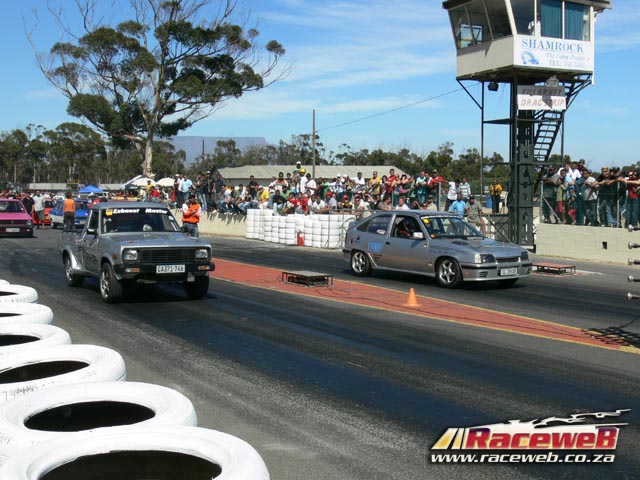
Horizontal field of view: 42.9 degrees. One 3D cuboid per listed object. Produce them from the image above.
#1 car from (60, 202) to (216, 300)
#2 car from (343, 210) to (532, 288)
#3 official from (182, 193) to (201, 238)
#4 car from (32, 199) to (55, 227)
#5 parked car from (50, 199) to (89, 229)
[{"bbox_3d":[-3.044,0.129,13.131,1.490,1.410,3.890,-1,3,-29],"label":"car"},{"bbox_3d":[2.263,0.114,16.290,1.680,1.380,4.000,-2,3,-36],"label":"car"},{"bbox_3d":[-3.797,-0.453,24.000,0.560,1.760,0.380,-1,3,-21],"label":"official"},{"bbox_3d":[-14.628,-1.437,42.500,1.630,1.400,3.900,-1,3,-25],"label":"car"},{"bbox_3d":[-12.081,-1.228,39.500,1.620,1.400,3.850,-1,3,-27],"label":"parked car"}]

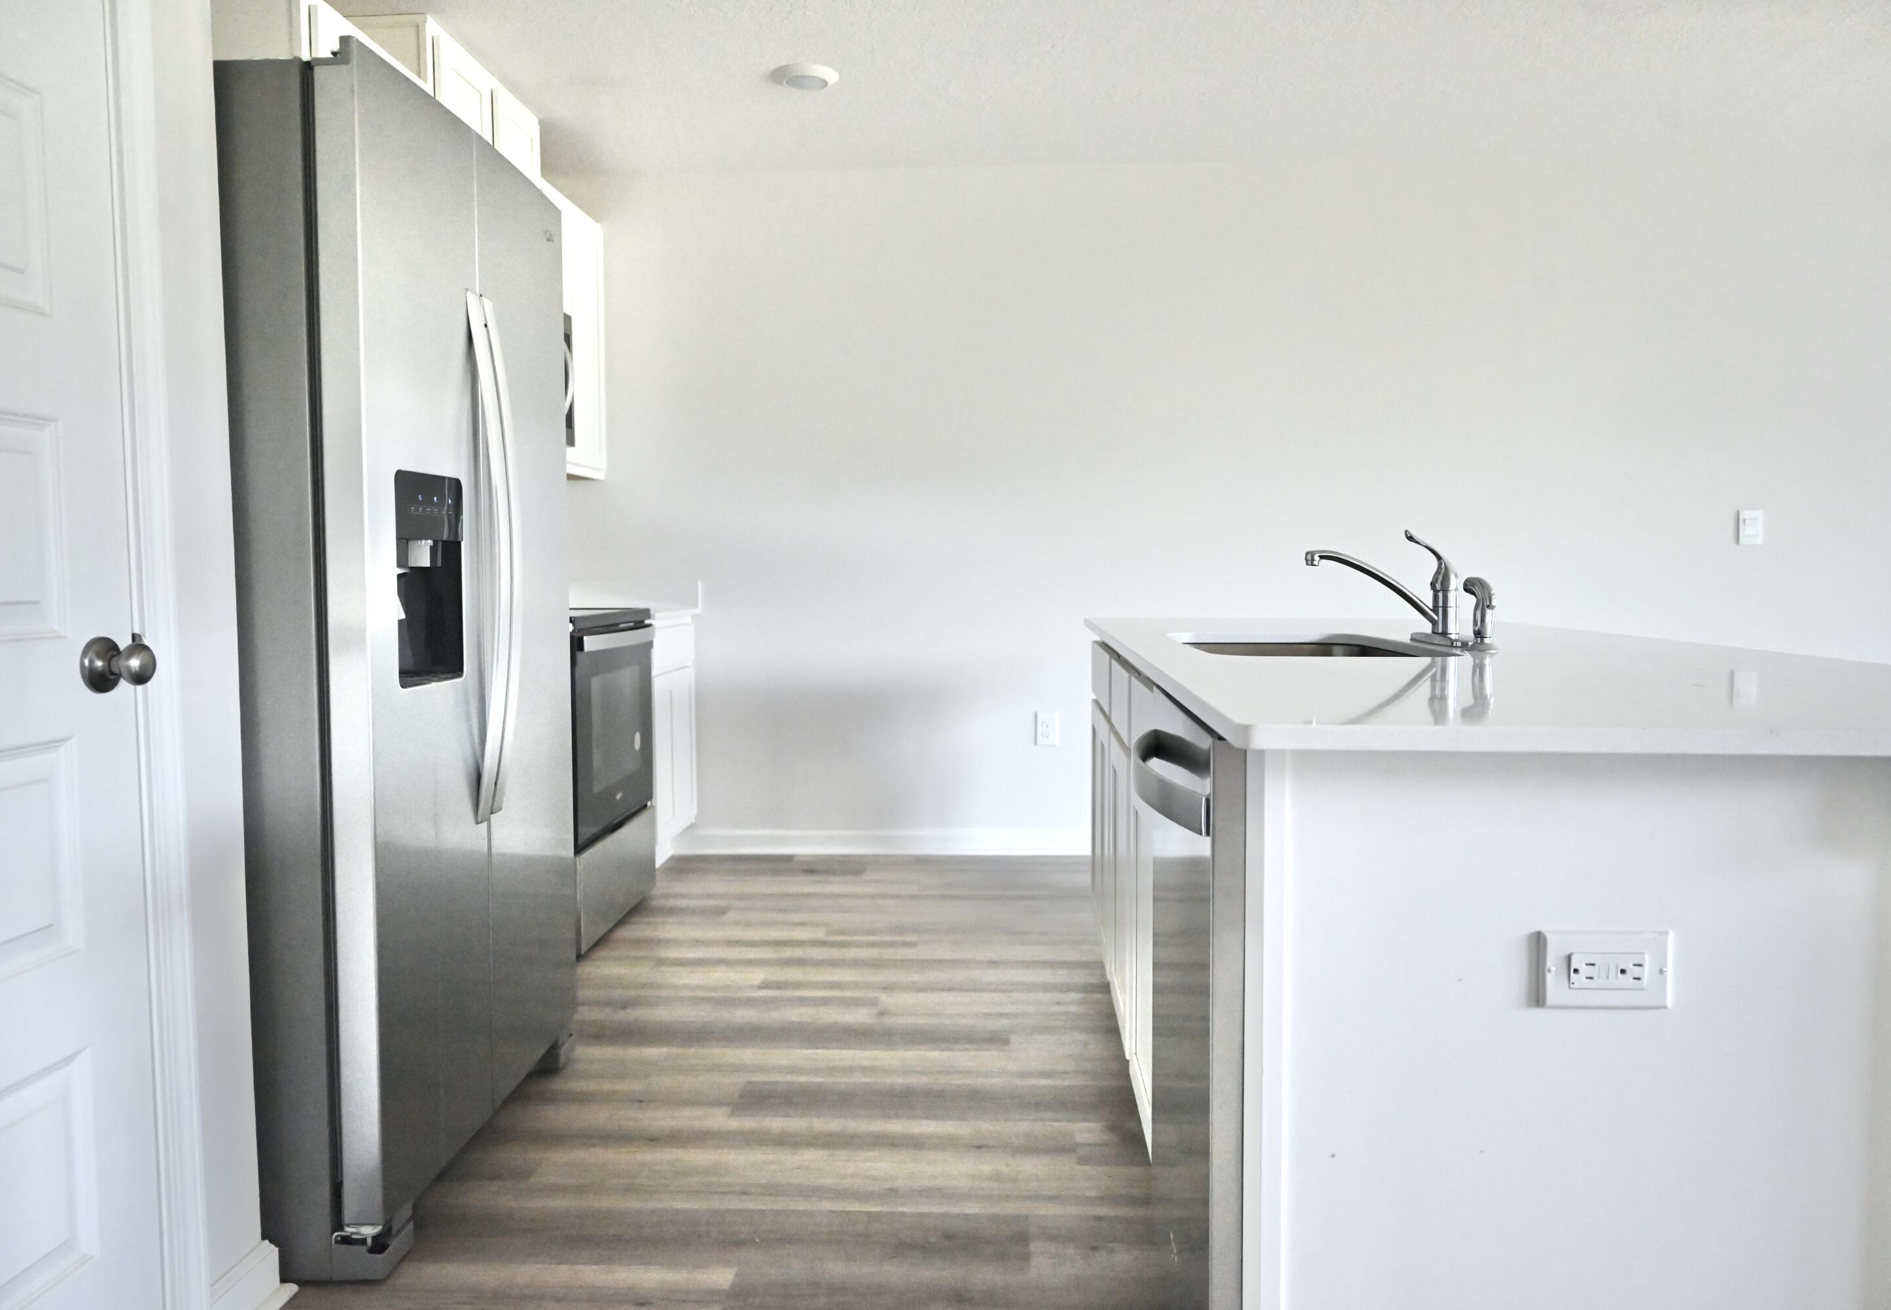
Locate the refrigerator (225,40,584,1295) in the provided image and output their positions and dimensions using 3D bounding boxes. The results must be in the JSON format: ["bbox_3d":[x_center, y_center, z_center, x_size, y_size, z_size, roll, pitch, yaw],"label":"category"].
[{"bbox_3d":[-1.171,0.005,2.323,0.840,1.762,0.900,0,4,2],"label":"refrigerator"}]

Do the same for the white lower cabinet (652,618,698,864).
[{"bbox_3d":[-1.246,0.307,4.514,0.630,0.880,0.610,0,4,3],"label":"white lower cabinet"}]

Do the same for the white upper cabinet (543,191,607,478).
[{"bbox_3d":[-1.408,-1.071,4.446,0.325,0.903,0.600,0,4,3],"label":"white upper cabinet"}]

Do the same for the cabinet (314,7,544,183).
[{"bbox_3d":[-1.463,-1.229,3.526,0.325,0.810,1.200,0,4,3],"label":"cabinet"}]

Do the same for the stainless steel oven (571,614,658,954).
[{"bbox_3d":[-1.250,0.333,3.808,0.710,0.918,0.757,0,4,3],"label":"stainless steel oven"}]

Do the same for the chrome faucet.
[{"bbox_3d":[0.836,-0.123,2.445,0.285,0.210,0.340,0,4,3],"label":"chrome faucet"}]

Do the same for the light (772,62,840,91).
[{"bbox_3d":[-0.405,-1.660,3.786,0.192,0.028,0.192,0,4,3],"label":"light"}]

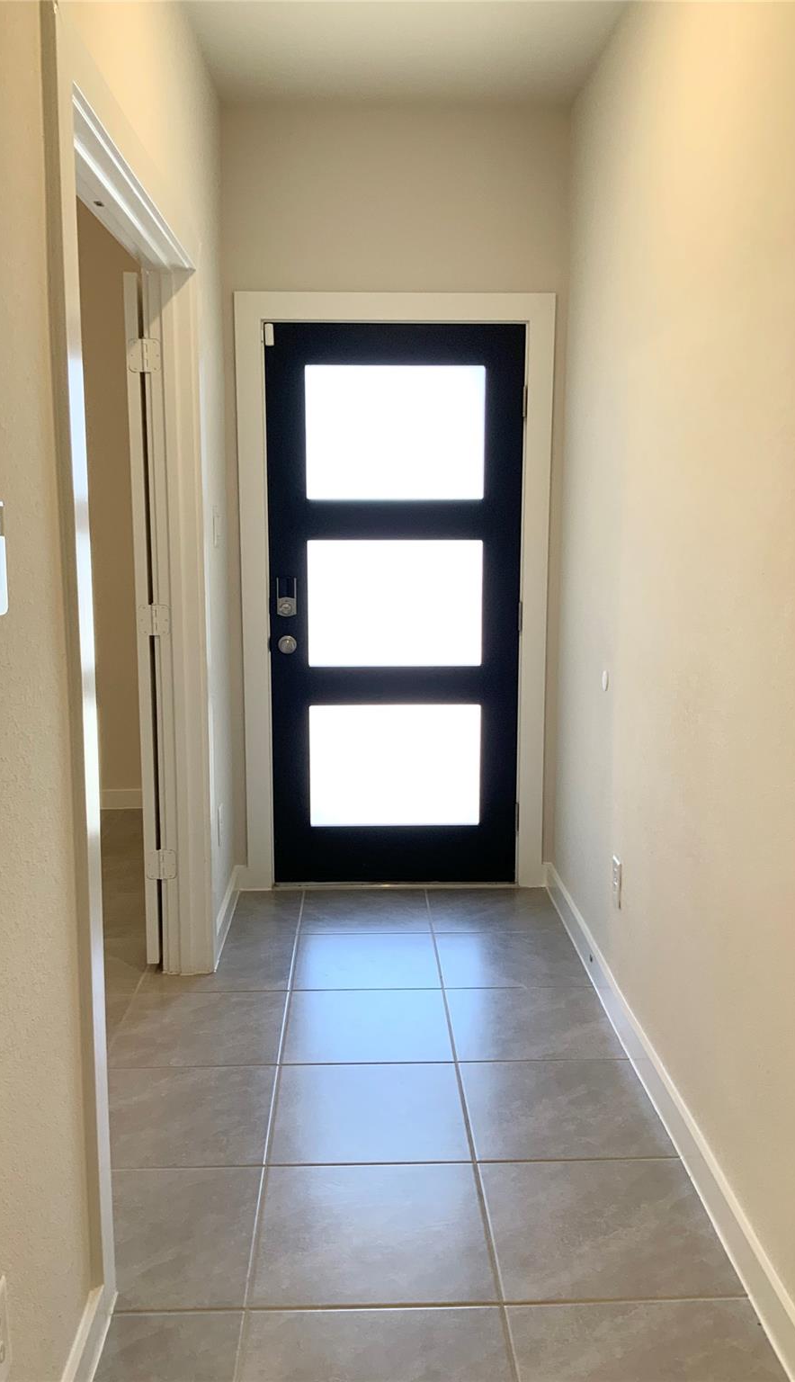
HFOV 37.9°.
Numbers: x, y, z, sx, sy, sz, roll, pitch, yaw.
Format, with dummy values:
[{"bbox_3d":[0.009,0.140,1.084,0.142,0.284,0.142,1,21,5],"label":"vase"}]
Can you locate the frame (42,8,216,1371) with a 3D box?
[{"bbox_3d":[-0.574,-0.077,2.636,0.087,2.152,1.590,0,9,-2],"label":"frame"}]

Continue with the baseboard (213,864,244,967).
[{"bbox_3d":[-0.584,0.758,3.948,0.019,0.093,0.750,0,9,-2],"label":"baseboard"}]

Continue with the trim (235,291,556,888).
[{"bbox_3d":[-0.005,-0.322,4.199,1.115,2.150,0.050,0,9,-2],"label":"trim"}]

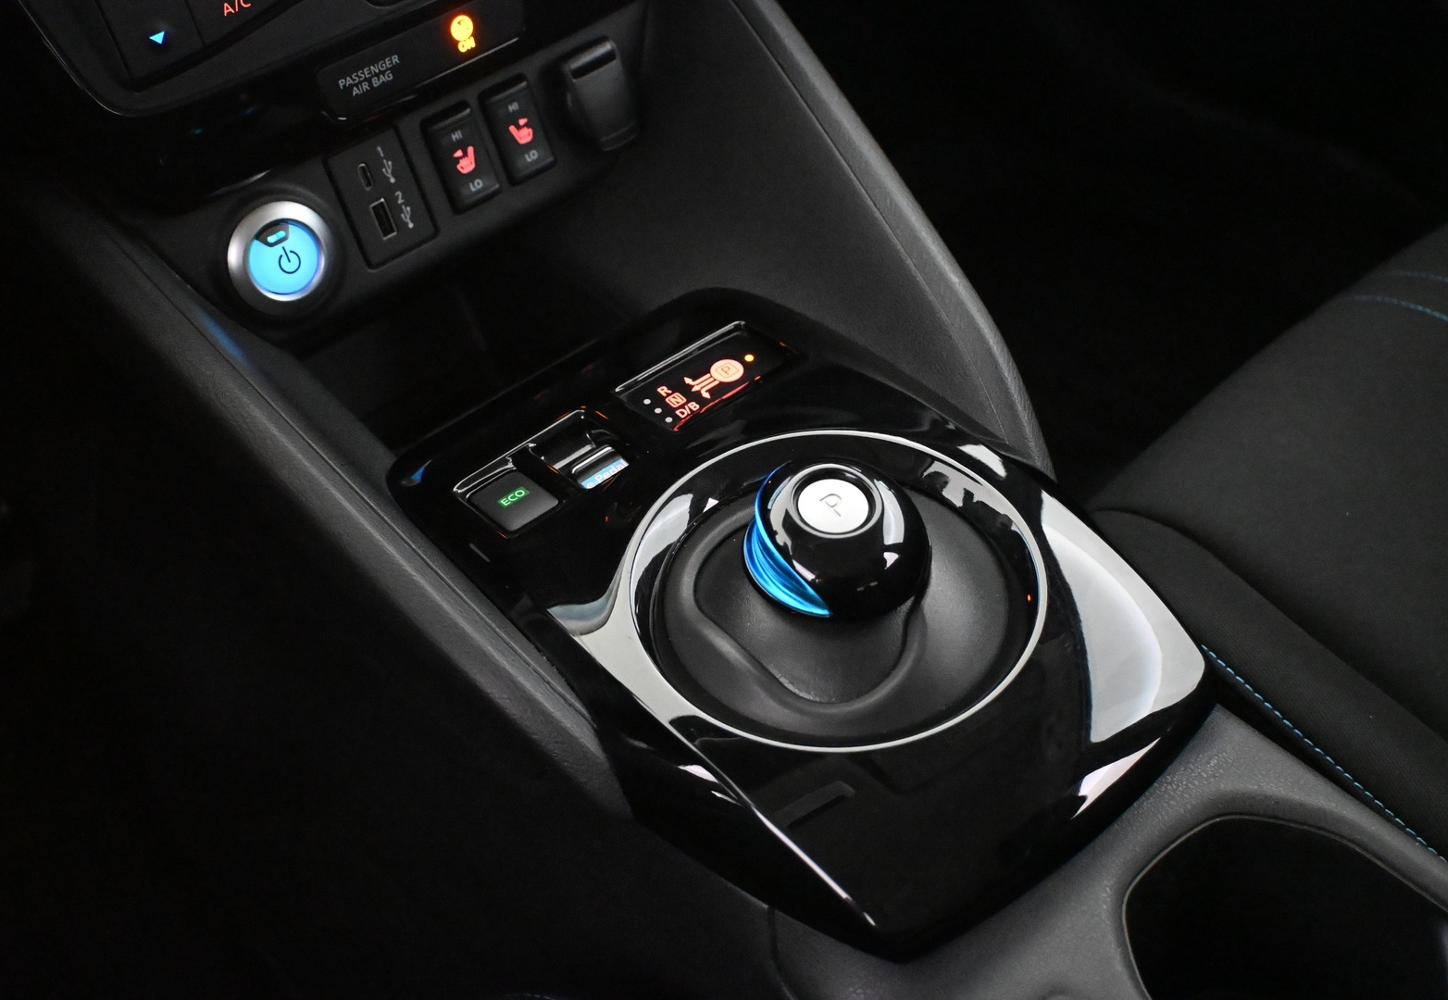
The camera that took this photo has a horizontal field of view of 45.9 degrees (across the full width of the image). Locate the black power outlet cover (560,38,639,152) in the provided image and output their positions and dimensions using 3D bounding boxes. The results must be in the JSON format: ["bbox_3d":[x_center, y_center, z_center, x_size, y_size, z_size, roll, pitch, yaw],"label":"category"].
[{"bbox_3d":[-0.046,-0.148,0.623,0.023,0.037,0.016,-33,30,-24],"label":"black power outlet cover"}]

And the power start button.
[{"bbox_3d":[-0.148,-0.081,0.571,0.037,0.037,0.012,-33,30,-24],"label":"power start button"}]

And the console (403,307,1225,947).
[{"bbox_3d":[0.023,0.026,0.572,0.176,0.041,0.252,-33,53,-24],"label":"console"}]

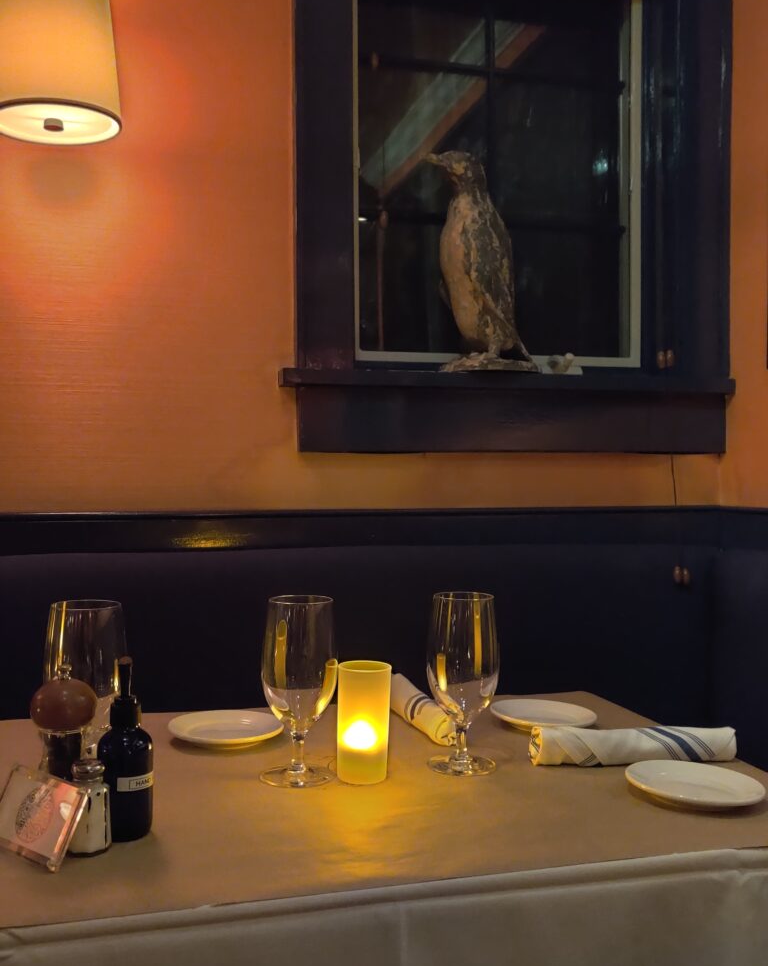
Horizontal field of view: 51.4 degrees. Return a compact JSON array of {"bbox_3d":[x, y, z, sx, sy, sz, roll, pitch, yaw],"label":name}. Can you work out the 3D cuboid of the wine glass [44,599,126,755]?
[{"bbox_3d":[-0.300,0.219,0.799,0.084,0.193,0.084,1,-1,0],"label":"wine glass"}]

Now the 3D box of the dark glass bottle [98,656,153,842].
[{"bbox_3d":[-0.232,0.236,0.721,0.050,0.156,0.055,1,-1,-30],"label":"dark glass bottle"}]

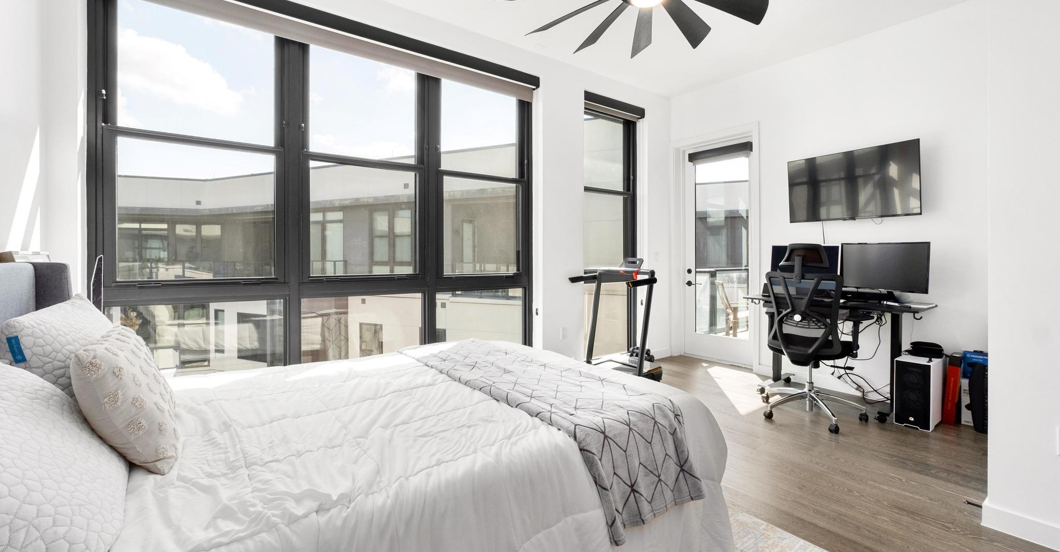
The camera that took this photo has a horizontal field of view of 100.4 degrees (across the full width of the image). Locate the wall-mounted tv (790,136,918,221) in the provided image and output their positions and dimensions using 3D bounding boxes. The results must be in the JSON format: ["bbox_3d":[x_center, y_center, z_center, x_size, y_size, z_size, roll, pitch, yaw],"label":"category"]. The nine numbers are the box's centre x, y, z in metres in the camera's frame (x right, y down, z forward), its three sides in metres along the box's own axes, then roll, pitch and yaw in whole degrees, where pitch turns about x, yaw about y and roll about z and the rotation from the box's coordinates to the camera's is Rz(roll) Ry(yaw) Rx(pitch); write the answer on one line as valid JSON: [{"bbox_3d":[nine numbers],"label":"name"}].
[{"bbox_3d":[2.681,-0.764,3.717,0.071,0.571,0.974,-6,4,-32],"label":"wall-mounted tv"}]

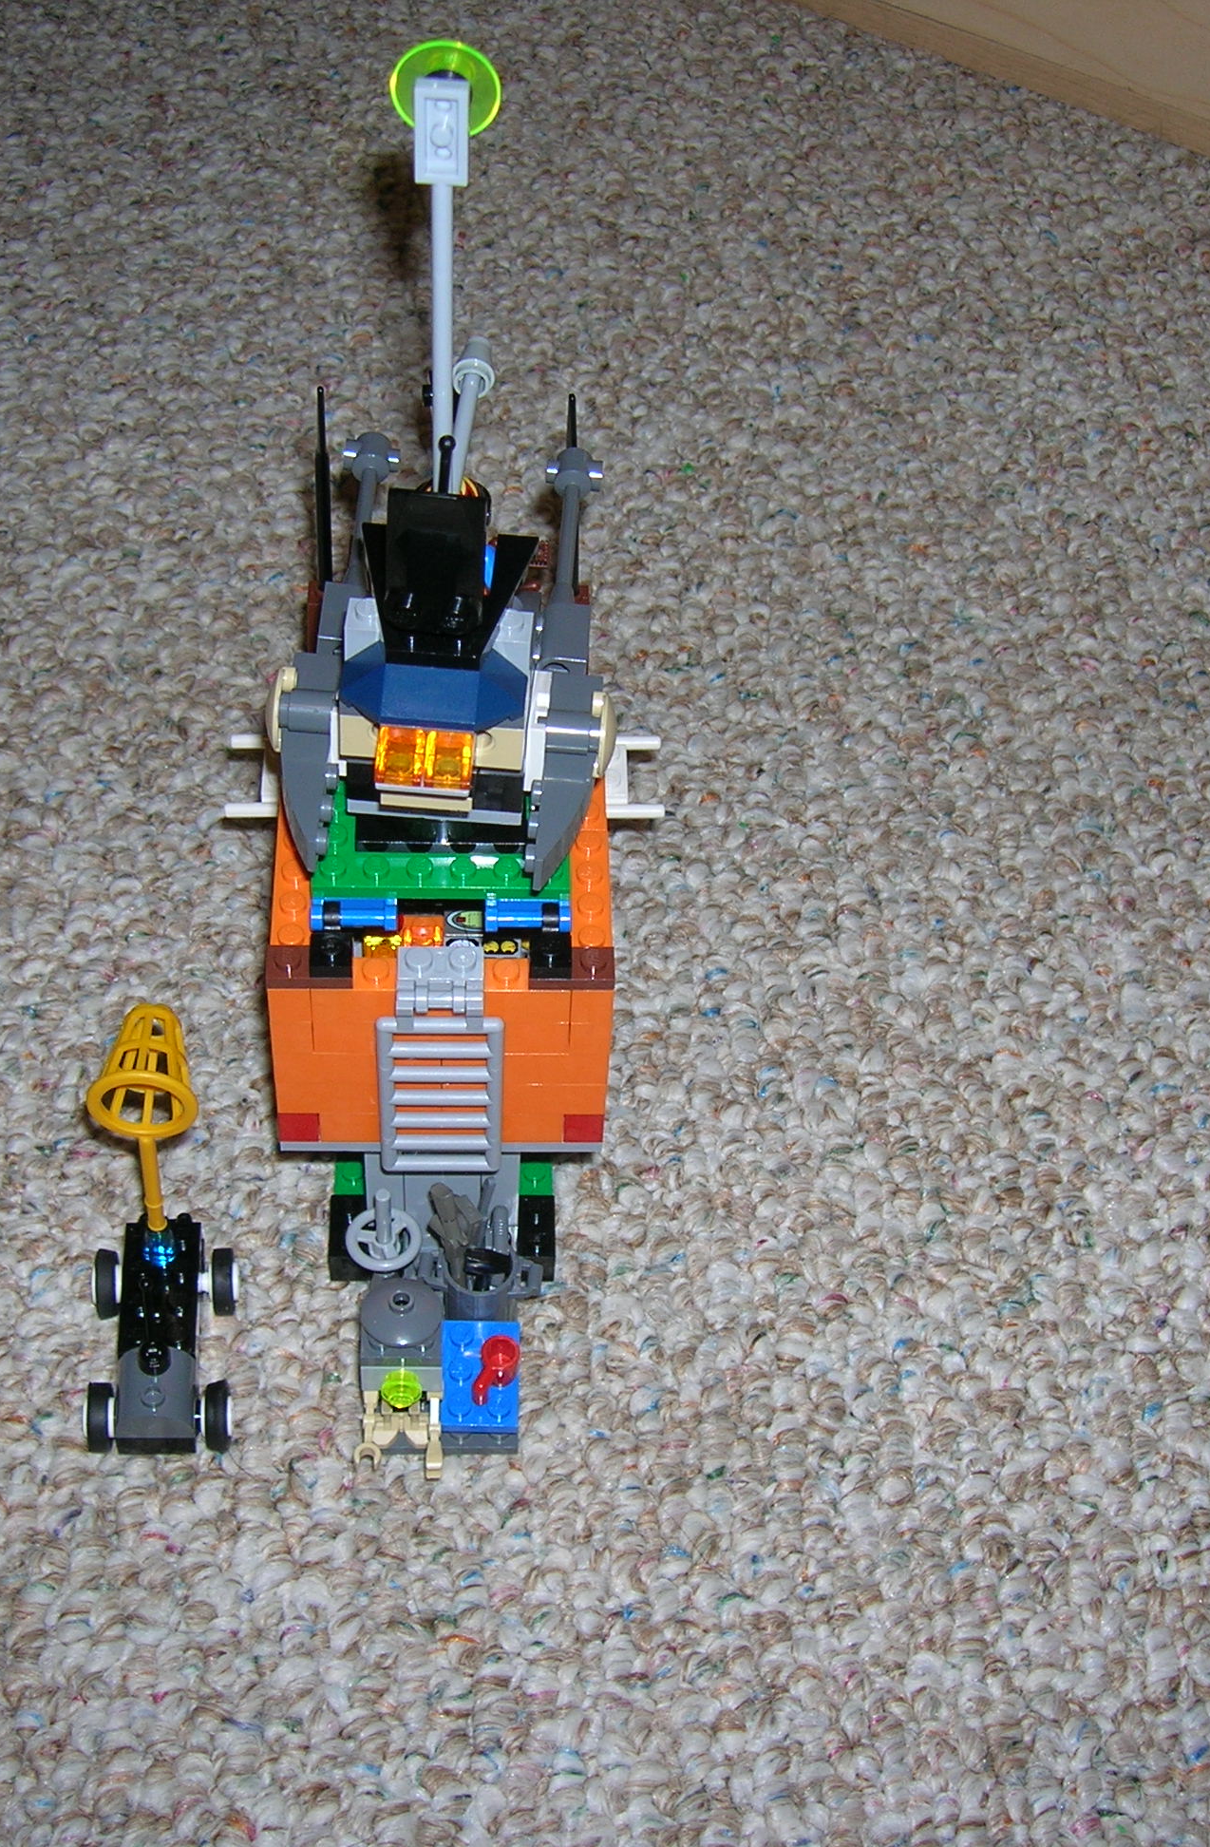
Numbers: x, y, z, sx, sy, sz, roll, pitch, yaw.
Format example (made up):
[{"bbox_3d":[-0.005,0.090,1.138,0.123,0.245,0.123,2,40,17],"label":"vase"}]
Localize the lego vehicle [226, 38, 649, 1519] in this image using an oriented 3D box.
[{"bbox_3d":[-0.030,-0.059,0.462,0.097,0.264,0.226,0,49,-3],"label":"lego vehicle"}]

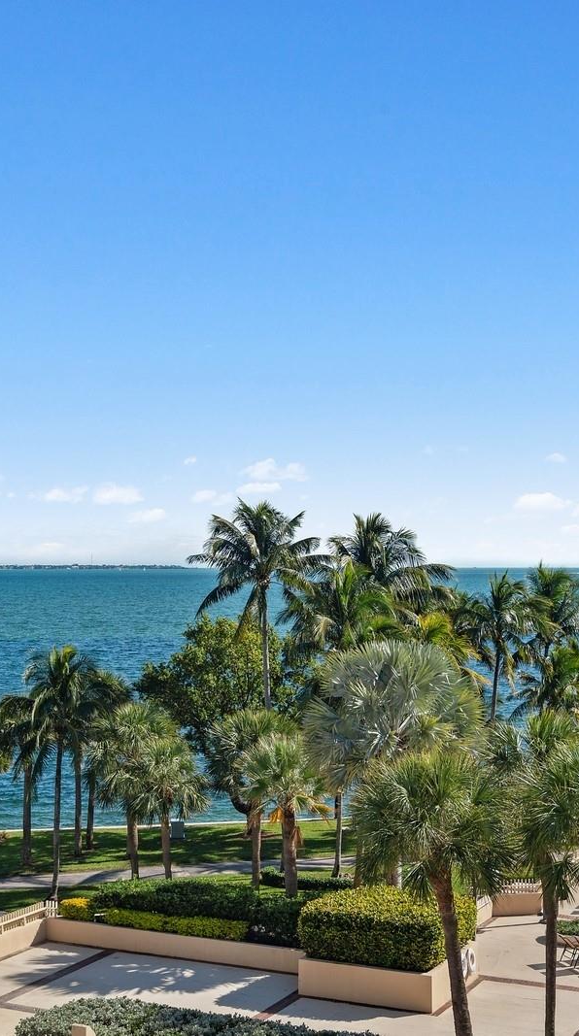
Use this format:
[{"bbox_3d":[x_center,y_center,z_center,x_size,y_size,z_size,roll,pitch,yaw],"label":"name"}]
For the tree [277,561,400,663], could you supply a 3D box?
[{"bbox_3d":[1.959,8.004,60.380,4.950,12.560,4.950,0,-2,2],"label":"tree"}]

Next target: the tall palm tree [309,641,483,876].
[{"bbox_3d":[3.622,8.685,51.500,5.800,8.974,5.800,0,-2,0],"label":"tall palm tree"}]

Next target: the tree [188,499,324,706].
[{"bbox_3d":[-1.330,6.763,60.418,5.438,15.043,5.438,0,-2,-1],"label":"tree"}]

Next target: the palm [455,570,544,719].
[{"bbox_3d":[9.566,8.200,69.000,4.000,11.470,4.000,0,-2,0],"label":"palm"}]

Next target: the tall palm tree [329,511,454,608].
[{"bbox_3d":[4.053,7.019,61.364,5.326,14.590,5.326,0,-2,4],"label":"tall palm tree"}]

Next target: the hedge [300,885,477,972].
[{"bbox_3d":[2.854,11.361,41.747,3.750,1.250,3.900,-1,-2,26],"label":"hedge"}]

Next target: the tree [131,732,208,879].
[{"bbox_3d":[-4.530,11.114,56.748,2.919,6.118,2.919,0,-2,-5],"label":"tree"}]

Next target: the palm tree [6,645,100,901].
[{"bbox_3d":[-8.714,9.439,56.183,3.612,9.430,3.612,0,-2,-9],"label":"palm tree"}]

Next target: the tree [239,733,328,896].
[{"bbox_3d":[-0.150,10.526,53.500,3.100,5.886,3.100,0,-2,0],"label":"tree"}]

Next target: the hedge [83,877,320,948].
[{"bbox_3d":[-2.546,11.803,45.345,7.500,1.130,1.800,-1,-2,26],"label":"hedge"}]

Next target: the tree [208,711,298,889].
[{"bbox_3d":[-1.348,10.180,55.000,3.300,6.625,3.300,0,-2,0],"label":"tree"}]

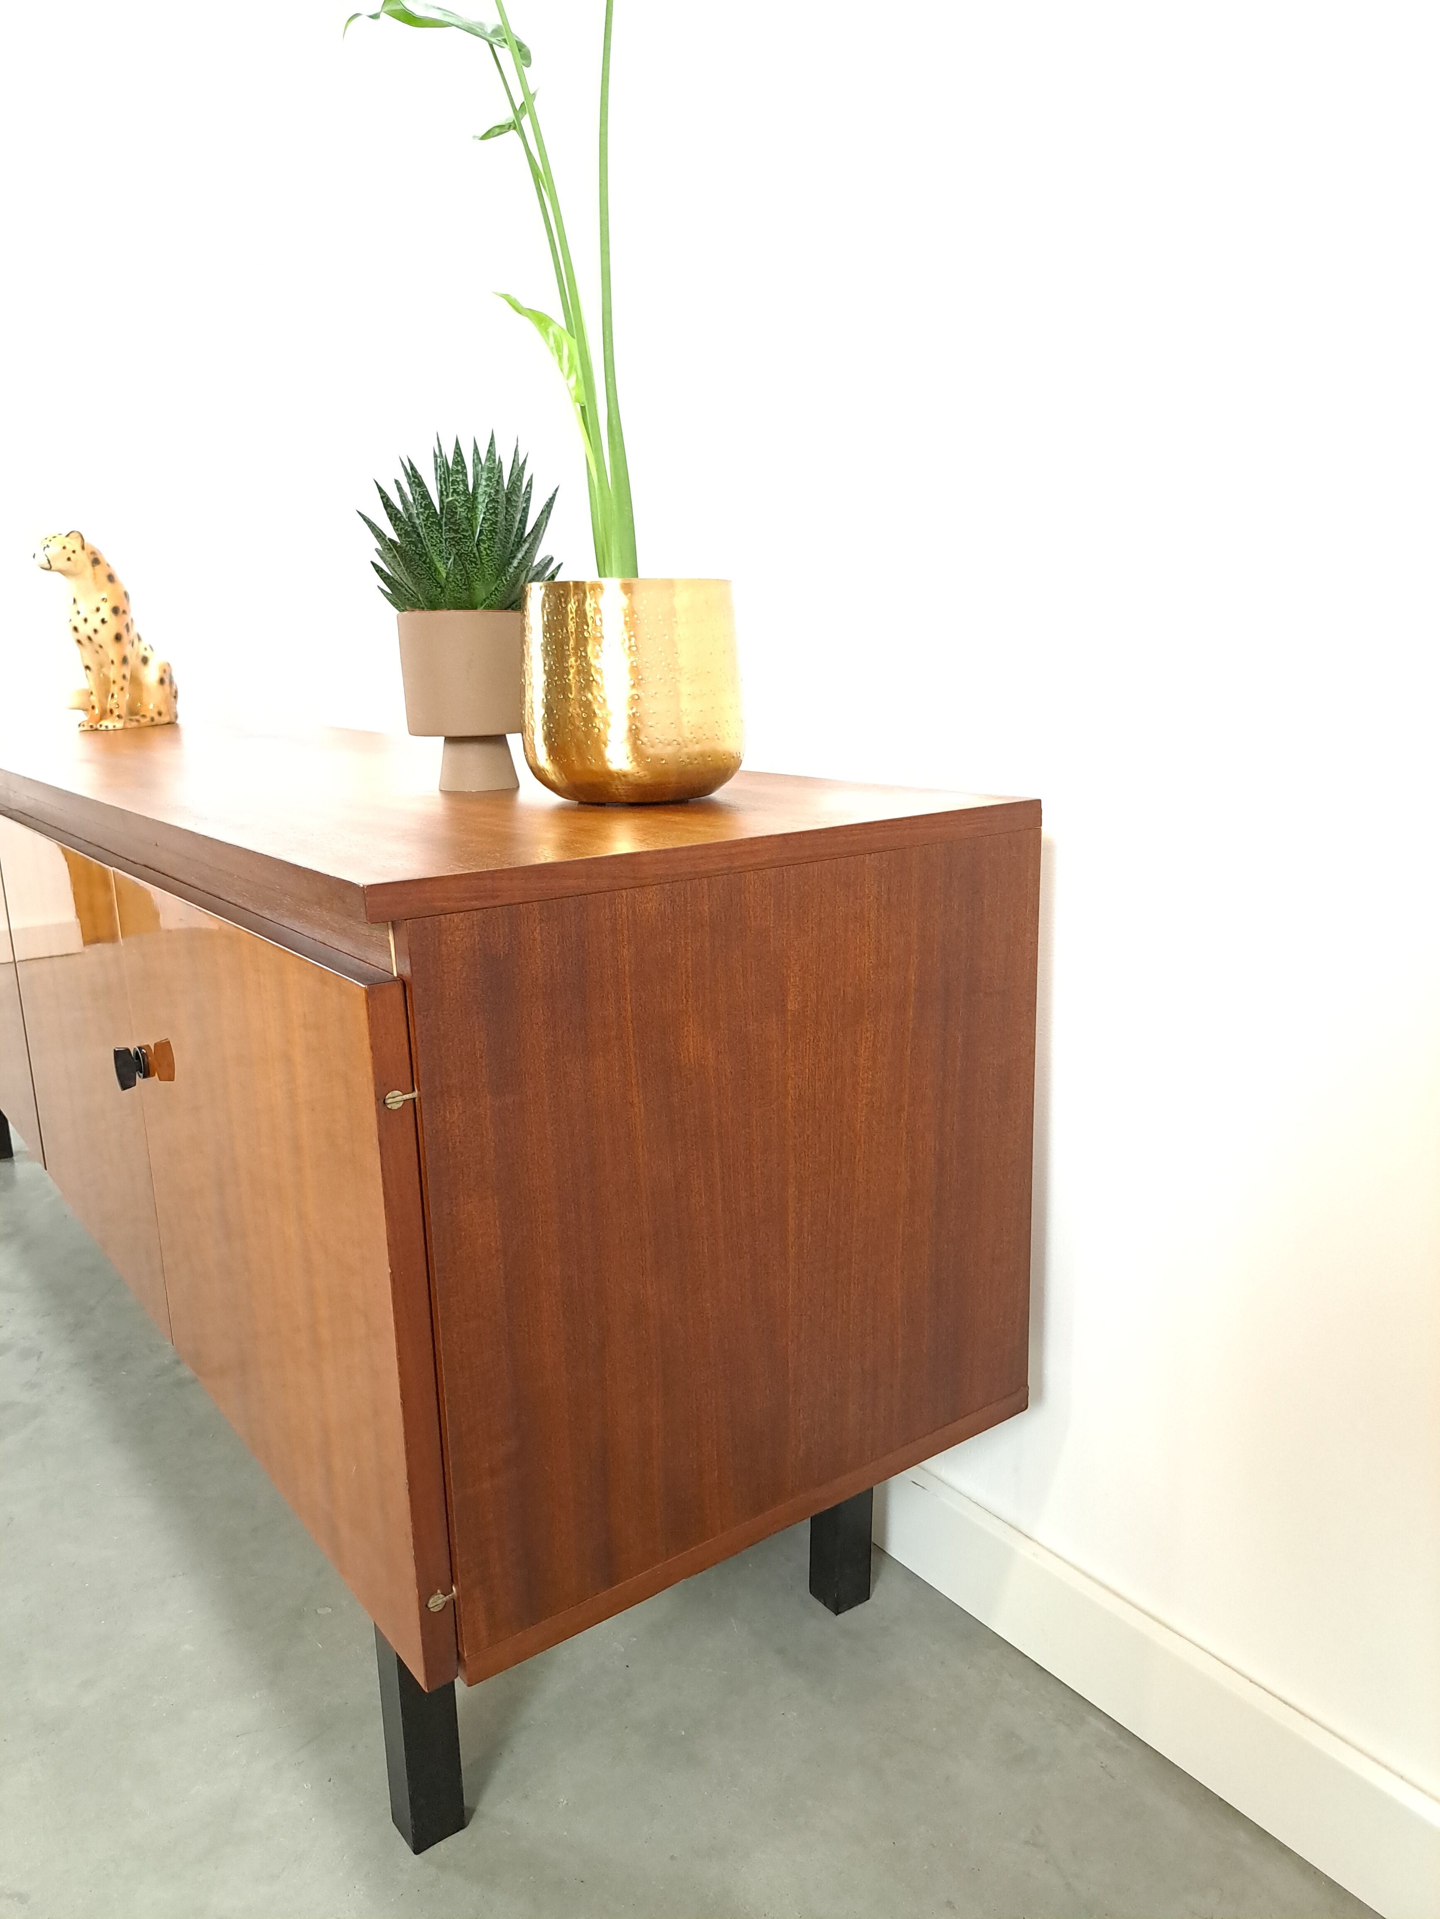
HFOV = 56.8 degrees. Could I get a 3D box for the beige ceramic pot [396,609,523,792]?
[{"bbox_3d":[-0.187,-0.197,1.013,0.105,0.131,0.105,-4,13,-10],"label":"beige ceramic pot"}]

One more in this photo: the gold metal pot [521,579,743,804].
[{"bbox_3d":[-0.061,-0.186,0.921,0.155,0.147,0.155,-1,13,0],"label":"gold metal pot"}]

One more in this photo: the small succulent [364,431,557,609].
[{"bbox_3d":[-0.190,-0.319,0.978,0.148,0.132,0.148,-4,13,-10],"label":"small succulent"}]

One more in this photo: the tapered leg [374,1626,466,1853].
[{"bbox_3d":[-0.193,0.468,0.855,0.035,0.216,0.034,-11,16,-36],"label":"tapered leg"}]

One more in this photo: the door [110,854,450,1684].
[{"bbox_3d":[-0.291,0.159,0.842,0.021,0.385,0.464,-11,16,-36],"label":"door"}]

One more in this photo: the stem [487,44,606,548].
[{"bbox_3d":[-0.110,-0.423,0.863,0.061,0.311,0.060,-2,13,-3],"label":"stem"}]

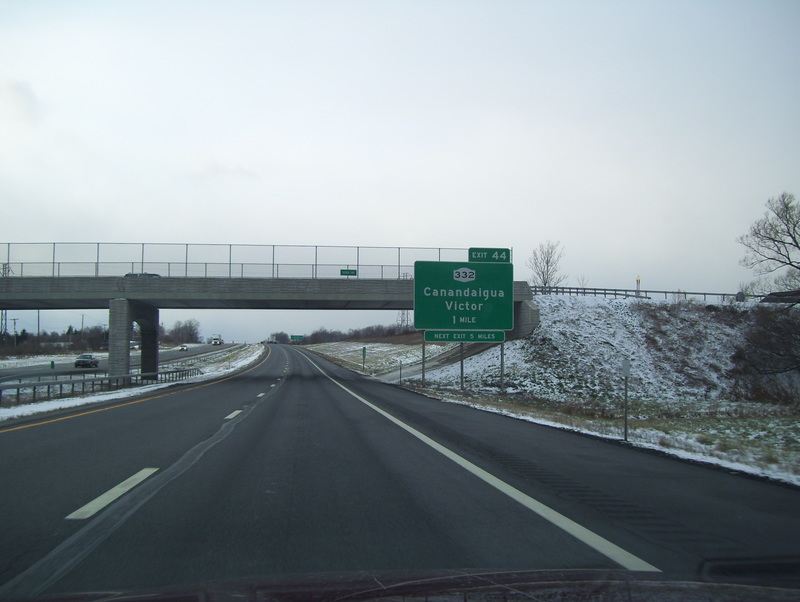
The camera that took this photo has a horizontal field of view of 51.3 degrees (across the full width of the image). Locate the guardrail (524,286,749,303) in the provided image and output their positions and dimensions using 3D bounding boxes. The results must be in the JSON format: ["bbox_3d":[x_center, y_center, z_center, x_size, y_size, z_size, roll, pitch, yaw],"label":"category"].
[{"bbox_3d":[19.402,-0.460,67.200,19.200,0.850,0.300,1,-4,-14],"label":"guardrail"}]

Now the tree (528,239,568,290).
[{"bbox_3d":[18.592,-3.845,105.000,5.300,7.500,5.300,0,-4,0],"label":"tree"}]

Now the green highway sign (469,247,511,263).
[{"bbox_3d":[4.743,-2.409,44.000,2.130,0.750,0.060,1,-4,-9],"label":"green highway sign"}]

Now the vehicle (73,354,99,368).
[{"bbox_3d":[-36.037,6.949,96.000,1.840,1.630,5.000,1,-4,-8],"label":"vehicle"}]

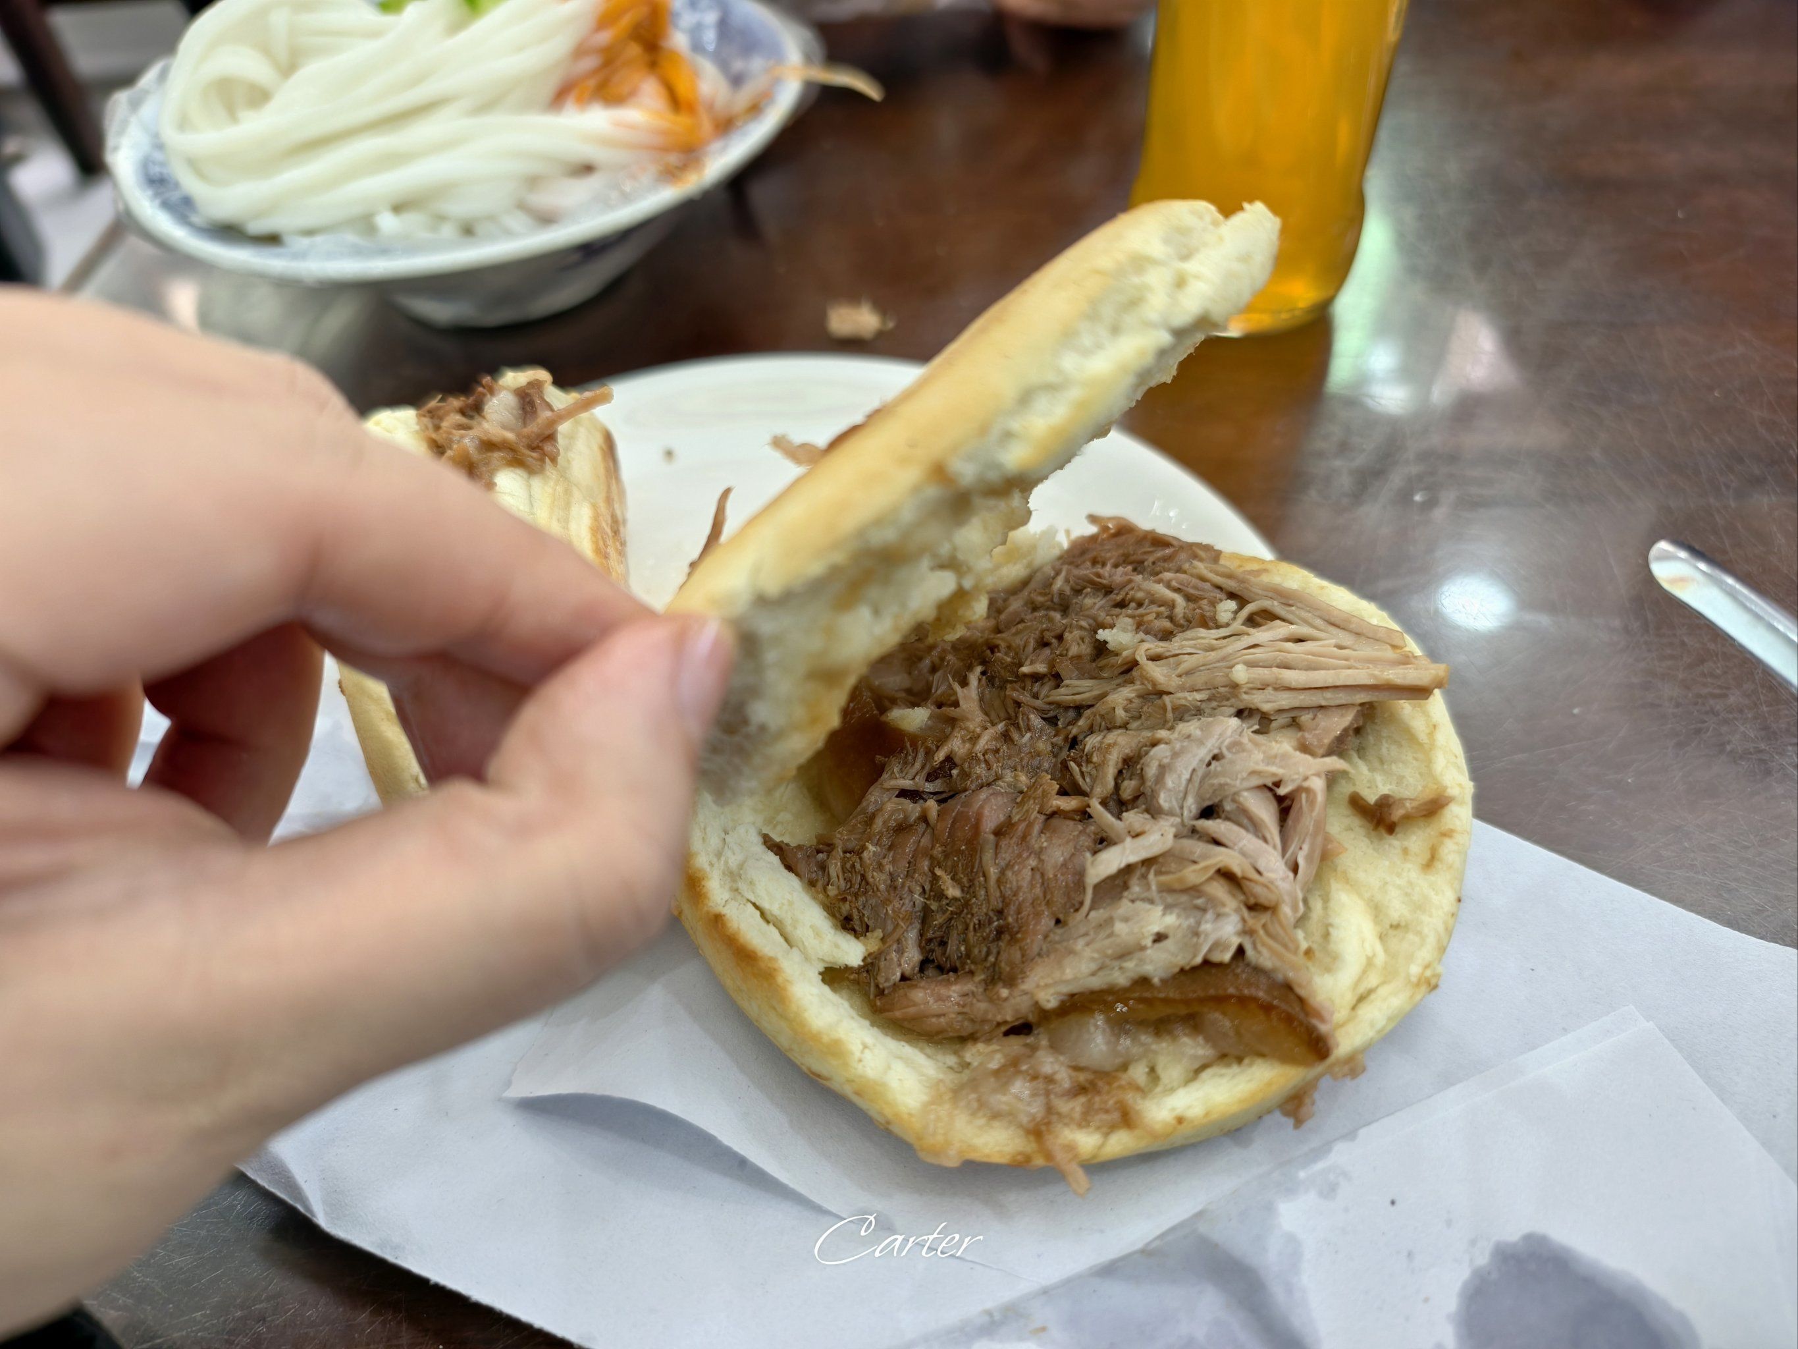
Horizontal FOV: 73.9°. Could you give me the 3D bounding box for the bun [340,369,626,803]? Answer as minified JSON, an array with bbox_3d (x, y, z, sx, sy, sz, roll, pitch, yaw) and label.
[{"bbox_3d":[-0.067,-0.017,0.202,0.048,0.050,0.086,-20,50,-16],"label":"bun"}]

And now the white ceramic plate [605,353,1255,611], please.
[{"bbox_3d":[-0.023,0.005,0.210,0.194,0.020,0.194,0,48,0],"label":"white ceramic plate"}]

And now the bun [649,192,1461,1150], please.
[{"bbox_3d":[0.022,0.001,0.163,0.113,0.081,0.117,0,48,0],"label":"bun"}]

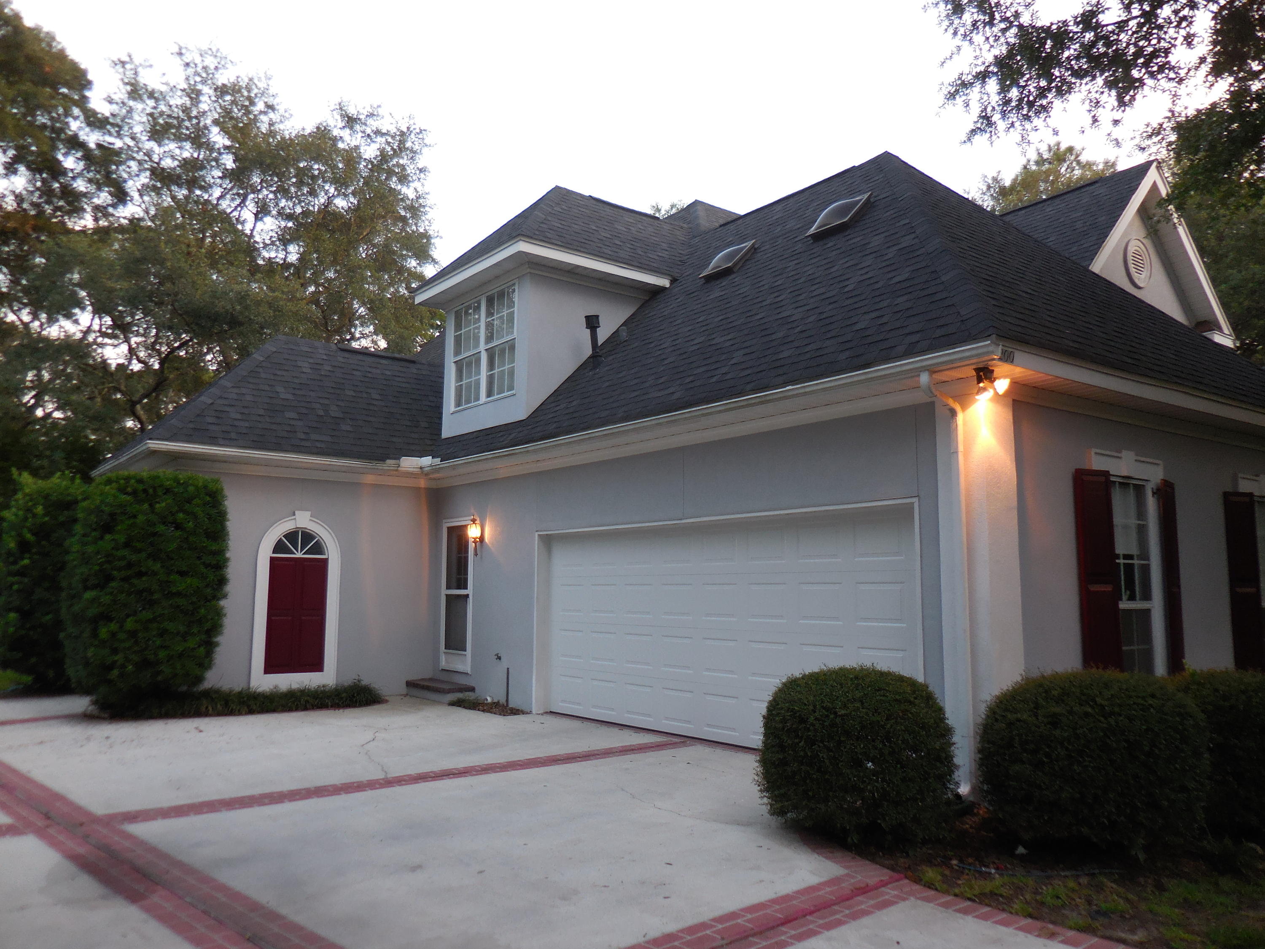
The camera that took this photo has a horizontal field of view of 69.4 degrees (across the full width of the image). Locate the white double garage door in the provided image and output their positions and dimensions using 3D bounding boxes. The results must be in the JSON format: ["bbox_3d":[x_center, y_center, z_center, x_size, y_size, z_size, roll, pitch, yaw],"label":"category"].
[{"bbox_3d":[0.647,1.532,9.078,0.070,2.140,5.220,6,-9,-38],"label":"white double garage door"}]

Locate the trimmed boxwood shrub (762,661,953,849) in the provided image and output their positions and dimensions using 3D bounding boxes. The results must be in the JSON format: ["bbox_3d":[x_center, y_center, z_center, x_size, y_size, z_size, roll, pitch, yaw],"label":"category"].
[{"bbox_3d":[1.358,1.672,5.596,1.165,0.971,1.165,0,-7,0],"label":"trimmed boxwood shrub"}]

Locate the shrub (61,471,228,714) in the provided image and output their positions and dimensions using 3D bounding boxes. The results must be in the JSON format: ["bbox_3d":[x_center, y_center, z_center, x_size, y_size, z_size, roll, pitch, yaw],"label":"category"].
[{"bbox_3d":[-5.710,1.388,10.749,1.657,2.832,1.381,6,-9,-38],"label":"shrub"}]

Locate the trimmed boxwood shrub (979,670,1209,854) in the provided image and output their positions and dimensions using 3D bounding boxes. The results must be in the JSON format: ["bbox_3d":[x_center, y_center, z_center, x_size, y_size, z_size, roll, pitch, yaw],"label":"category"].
[{"bbox_3d":[2.694,1.652,5.386,1.243,0.956,1.151,6,-9,-38],"label":"trimmed boxwood shrub"}]

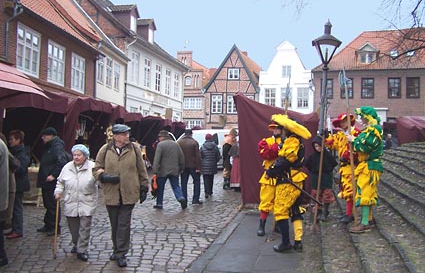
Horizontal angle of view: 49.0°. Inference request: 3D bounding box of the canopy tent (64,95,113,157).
[{"bbox_3d":[-3.900,0.300,12.400,1.750,2.500,2.000,0,0,6],"label":"canopy tent"}]

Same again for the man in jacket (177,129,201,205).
[{"bbox_3d":[-0.545,0.720,11.050,0.620,1.760,0.450,0,0,5],"label":"man in jacket"}]

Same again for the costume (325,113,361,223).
[{"bbox_3d":[2.117,0.521,7.600,0.620,1.790,0.500,0,0,37],"label":"costume"}]

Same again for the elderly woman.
[{"bbox_3d":[-1.785,0.850,6.170,0.550,1.500,0.420,0,0,0],"label":"elderly woman"}]

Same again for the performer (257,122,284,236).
[{"bbox_3d":[0.979,0.690,7.550,0.520,1.800,0.450,0,0,-14],"label":"performer"}]

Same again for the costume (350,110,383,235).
[{"bbox_3d":[2.244,0.495,6.800,0.470,1.840,0.560,0,0,19],"label":"costume"}]

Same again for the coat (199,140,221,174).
[{"bbox_3d":[-0.051,0.533,11.850,0.510,0.920,0.360,0,0,3],"label":"coat"}]

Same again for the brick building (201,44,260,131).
[{"bbox_3d":[2.340,-3.930,52.000,6.000,11.100,8.000,0,0,7],"label":"brick building"}]

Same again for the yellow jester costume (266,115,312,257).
[{"bbox_3d":[1.052,0.650,6.500,0.650,1.880,0.620,0,0,18],"label":"yellow jester costume"}]

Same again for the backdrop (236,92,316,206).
[{"bbox_3d":[1.448,0.290,10.400,1.880,2.500,0.150,0,0,0],"label":"backdrop"}]

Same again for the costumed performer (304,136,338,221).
[{"bbox_3d":[1.851,0.720,8.000,0.550,1.480,0.350,0,0,18],"label":"costumed performer"}]

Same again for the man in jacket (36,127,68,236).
[{"bbox_3d":[-2.654,0.725,7.740,0.520,1.750,0.550,0,0,-18],"label":"man in jacket"}]

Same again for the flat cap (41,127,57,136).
[{"bbox_3d":[-2.713,-0.083,7.720,0.260,0.135,0.200,0,0,-20],"label":"flat cap"}]

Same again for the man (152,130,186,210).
[{"bbox_3d":[-0.947,0.725,10.280,0.640,1.750,0.550,0,0,-27],"label":"man"}]

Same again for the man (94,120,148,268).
[{"bbox_3d":[-1.151,0.725,5.870,0.650,1.750,0.450,0,0,-3],"label":"man"}]

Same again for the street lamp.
[{"bbox_3d":[2.100,-0.415,8.900,0.570,3.680,0.570,3,0,13],"label":"street lamp"}]

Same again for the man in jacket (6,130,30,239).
[{"bbox_3d":[-3.014,0.746,7.250,0.400,1.690,0.500,0,0,-9],"label":"man in jacket"}]

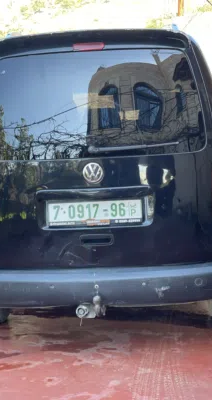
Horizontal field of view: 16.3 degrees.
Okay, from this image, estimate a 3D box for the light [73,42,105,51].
[{"bbox_3d":[-0.095,-0.836,4.022,0.180,0.048,0.045,-2,8,4],"label":"light"}]

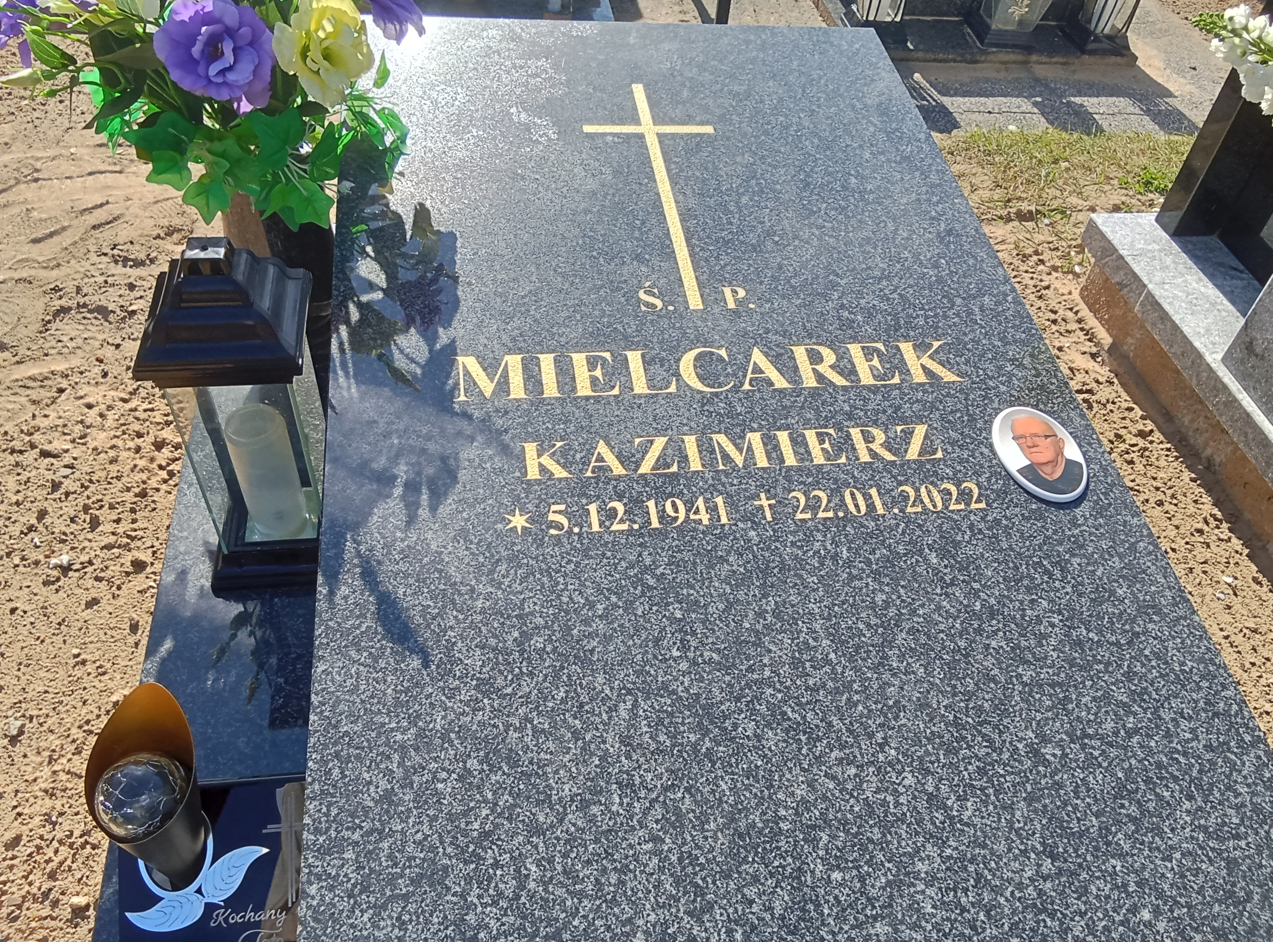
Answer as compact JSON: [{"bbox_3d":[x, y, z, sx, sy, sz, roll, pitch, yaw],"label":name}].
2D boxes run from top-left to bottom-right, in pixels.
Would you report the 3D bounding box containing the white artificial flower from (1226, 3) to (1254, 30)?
[{"bbox_3d":[0.875,-0.660,1.440,0.042,0.040,0.040,28,52,18],"label":"white artificial flower"}]

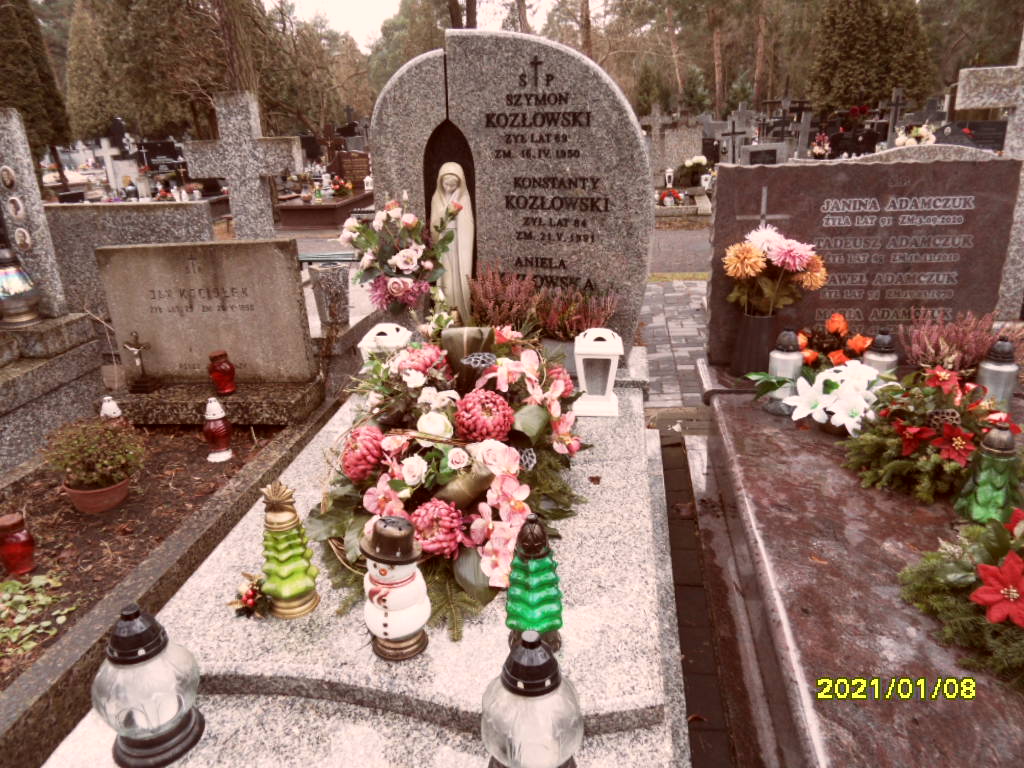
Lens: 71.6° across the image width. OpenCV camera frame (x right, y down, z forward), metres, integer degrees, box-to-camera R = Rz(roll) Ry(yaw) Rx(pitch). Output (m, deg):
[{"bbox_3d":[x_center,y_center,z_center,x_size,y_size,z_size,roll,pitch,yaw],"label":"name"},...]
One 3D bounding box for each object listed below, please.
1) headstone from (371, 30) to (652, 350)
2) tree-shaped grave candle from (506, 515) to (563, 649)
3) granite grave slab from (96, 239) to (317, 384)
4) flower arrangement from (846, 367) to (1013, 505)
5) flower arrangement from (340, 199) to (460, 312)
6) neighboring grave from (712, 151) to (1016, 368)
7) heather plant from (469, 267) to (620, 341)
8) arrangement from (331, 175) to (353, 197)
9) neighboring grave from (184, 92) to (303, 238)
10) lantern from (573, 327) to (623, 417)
[{"bbox_3d":[0.001,-0.647,2.614,1.011,1.177,0.120,3,22,9],"label":"headstone"},{"bbox_3d":[0.041,0.360,1.340,0.105,0.270,0.105,2,24,7],"label":"tree-shaped grave candle"},{"bbox_3d":[-1.309,-0.321,3.146,0.830,0.640,0.120,-3,24,-5],"label":"granite grave slab"},{"bbox_3d":[1.006,0.095,1.730,0.370,0.210,0.350,1,21,9],"label":"flower arrangement"},{"bbox_3d":[-0.369,-0.407,2.351,0.380,0.370,0.300,2,24,7],"label":"flower arrangement"},{"bbox_3d":[1.105,-0.380,2.307,0.880,0.640,0.100,1,21,9],"label":"neighboring grave"},{"bbox_3d":[0.087,-0.211,2.209,0.450,0.260,0.190,1,21,9],"label":"heather plant"},{"bbox_3d":[-2.281,-2.656,9.500,0.290,0.290,0.270,1,21,9],"label":"arrangement"},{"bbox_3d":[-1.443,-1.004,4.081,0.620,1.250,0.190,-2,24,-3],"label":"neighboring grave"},{"bbox_3d":[0.269,-0.050,2.237,0.155,0.270,0.155,0,24,2],"label":"lantern"}]

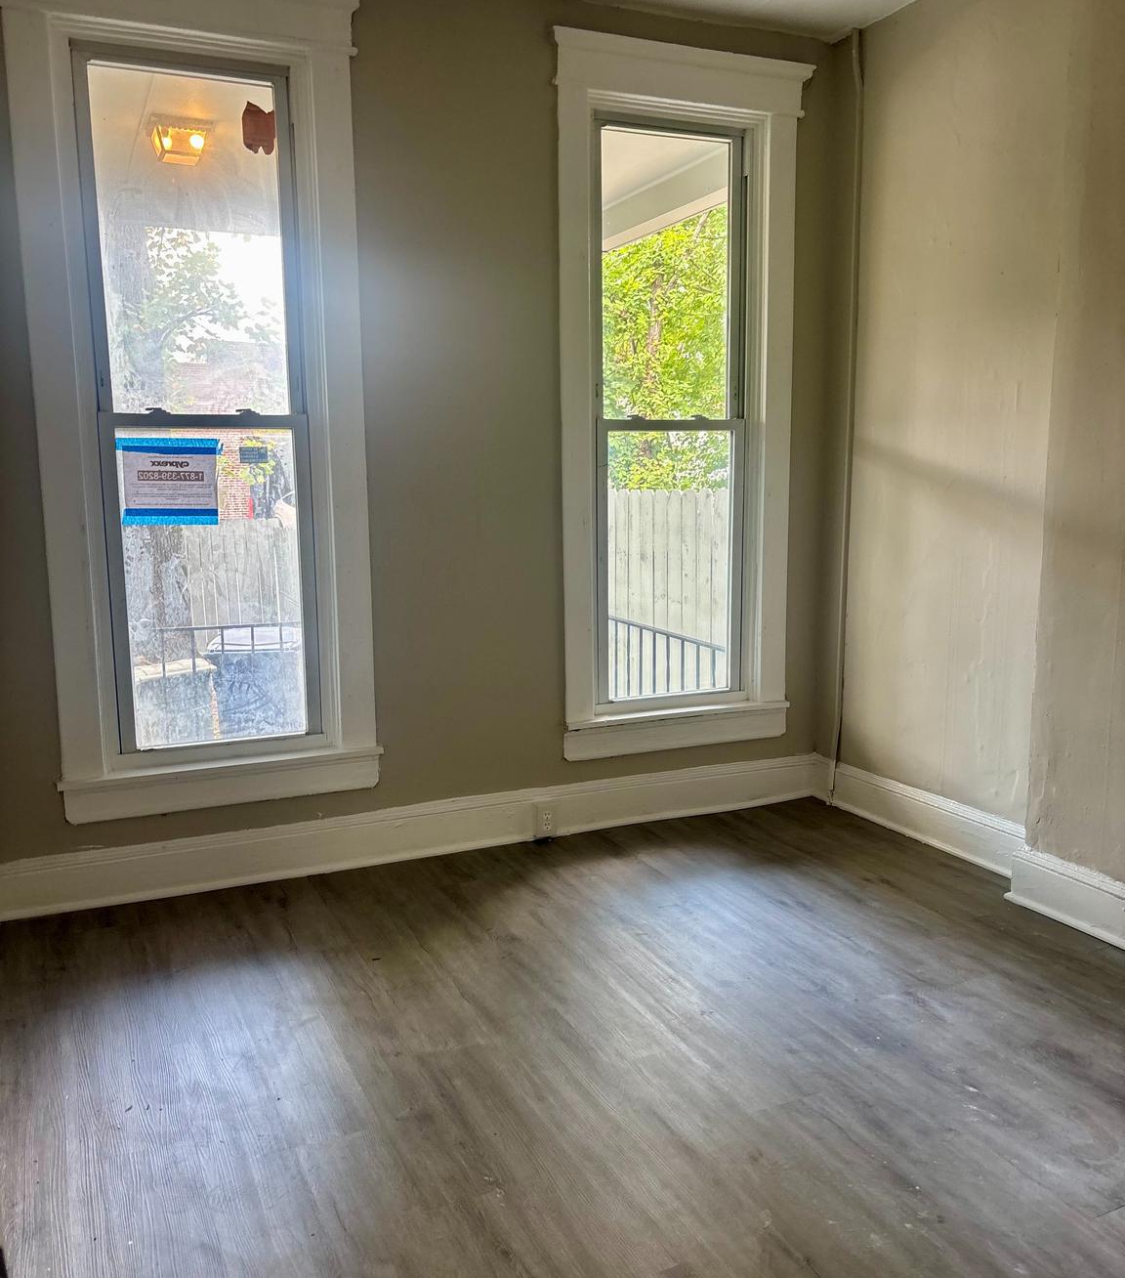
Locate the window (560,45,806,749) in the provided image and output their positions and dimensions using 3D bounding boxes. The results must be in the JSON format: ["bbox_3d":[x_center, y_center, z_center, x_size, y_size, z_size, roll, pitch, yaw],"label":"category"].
[{"bbox_3d":[0.453,-0.837,4.186,1.050,2.520,0.130,-4,9,-24],"label":"window"}]

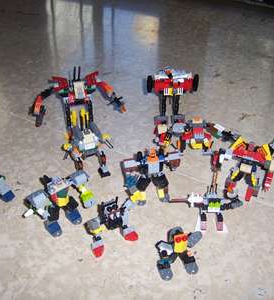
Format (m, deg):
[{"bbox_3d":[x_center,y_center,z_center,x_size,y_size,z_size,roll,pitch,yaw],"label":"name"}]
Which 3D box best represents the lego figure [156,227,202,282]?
[{"bbox_3d":[0.049,0.127,0.511,0.052,0.048,0.039,-9,46,-8],"label":"lego figure"}]

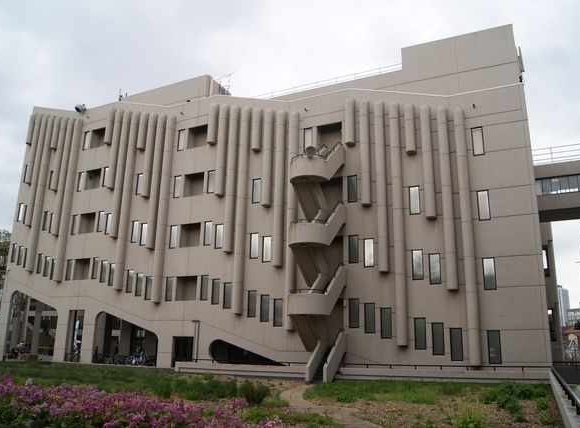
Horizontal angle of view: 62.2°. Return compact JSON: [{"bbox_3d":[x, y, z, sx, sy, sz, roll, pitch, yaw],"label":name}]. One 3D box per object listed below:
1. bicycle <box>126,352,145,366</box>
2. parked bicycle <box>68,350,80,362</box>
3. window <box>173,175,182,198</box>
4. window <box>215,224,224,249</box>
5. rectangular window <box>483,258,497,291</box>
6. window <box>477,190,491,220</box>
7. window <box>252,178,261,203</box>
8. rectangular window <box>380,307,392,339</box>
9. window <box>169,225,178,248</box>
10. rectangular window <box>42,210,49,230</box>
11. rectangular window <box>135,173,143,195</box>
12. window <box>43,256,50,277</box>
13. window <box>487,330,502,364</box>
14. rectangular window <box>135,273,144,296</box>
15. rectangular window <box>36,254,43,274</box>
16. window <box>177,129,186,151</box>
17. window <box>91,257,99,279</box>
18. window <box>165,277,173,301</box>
[{"bbox_3d":[-10.786,10.218,33.690,1.750,1.000,0.550,-6,-16,25],"label":"bicycle"},{"bbox_3d":[-16.149,10.679,36.000,1.700,1.000,0.550,-5,-15,25],"label":"parked bicycle"},{"bbox_3d":[-8.447,-2.032,36.080,0.600,1.688,0.150,-6,-16,25],"label":"window"},{"bbox_3d":[-4.925,1.556,33.385,0.600,1.688,0.150,-6,-16,25],"label":"window"},{"bbox_3d":[10.300,3.105,24.778,0.605,1.650,0.120,-6,-16,25],"label":"rectangular window"},{"bbox_3d":[10.225,-0.450,25.348,0.590,1.660,0.130,-6,-16,26],"label":"window"},{"bbox_3d":[-2.313,-1.597,33.986,0.610,1.719,0.150,-5,-14,26],"label":"window"},{"bbox_3d":[5.317,6.044,26.470,0.605,1.650,0.120,-6,-16,25],"label":"rectangular window"},{"bbox_3d":[-8.329,1.673,34.495,0.605,1.650,0.120,-6,-16,25],"label":"window"},{"bbox_3d":[-20.351,0.614,40.054,0.570,1.630,0.150,-5,-15,25],"label":"rectangular window"},{"bbox_3d":[-11.823,-2.343,37.834,0.600,1.688,0.150,-6,-16,25],"label":"rectangular window"},{"bbox_3d":[-19.616,4.278,38.746,0.570,1.630,0.150,-5,-15,25],"label":"window"},{"bbox_3d":[10.820,7.037,25.363,0.610,1.719,0.150,-5,-14,26],"label":"window"},{"bbox_3d":[-11.134,5.222,35.491,0.600,1.688,0.150,-6,-16,25],"label":"rectangular window"},{"bbox_3d":[-20.383,4.086,39.169,0.570,1.630,0.150,-5,-15,25],"label":"rectangular window"},{"bbox_3d":[-8.145,-5.538,36.126,0.590,1.660,0.130,-6,-16,26],"label":"window"},{"bbox_3d":[-14.750,4.150,36.413,0.570,1.630,0.150,-5,-15,25],"label":"window"},{"bbox_3d":[-8.889,5.606,35.652,0.610,1.719,0.150,-5,-14,26],"label":"window"}]

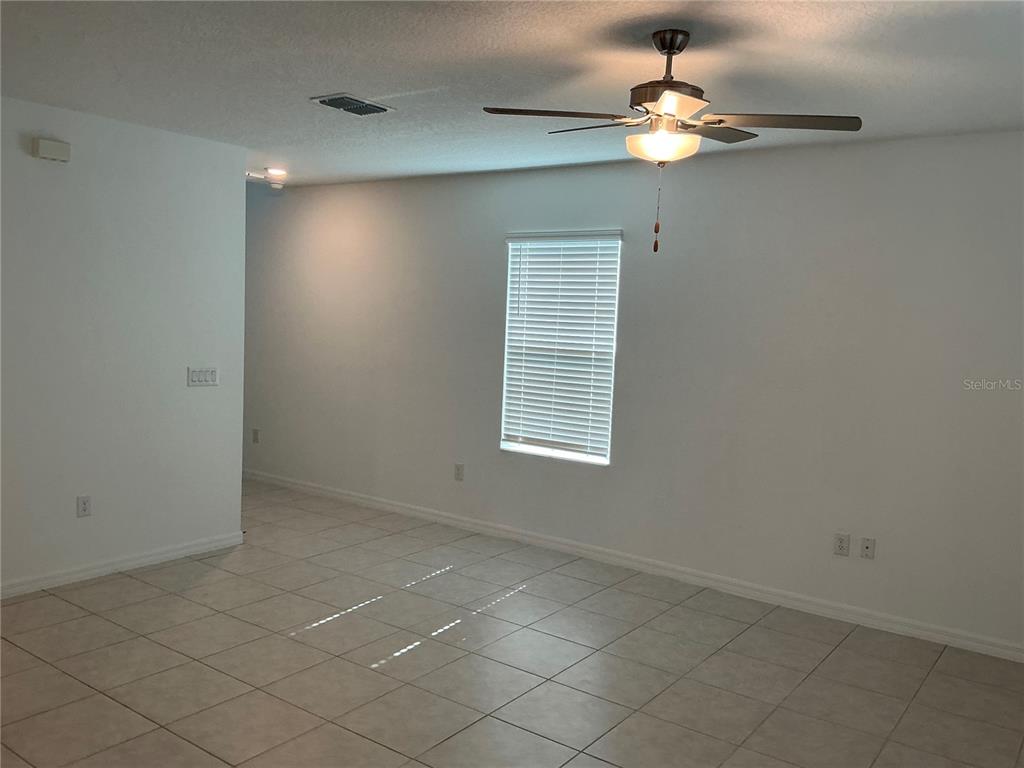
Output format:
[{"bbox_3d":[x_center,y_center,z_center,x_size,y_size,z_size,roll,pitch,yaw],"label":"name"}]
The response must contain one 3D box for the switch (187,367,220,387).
[{"bbox_3d":[-1.972,-0.044,5.292,0.012,0.117,0.213,6,6,36],"label":"switch"}]

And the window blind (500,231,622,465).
[{"bbox_3d":[0.318,-0.256,5.667,0.910,1.500,0.065,6,6,36],"label":"window blind"}]

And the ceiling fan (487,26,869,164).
[{"bbox_3d":[0.545,-1.008,2.949,1.290,0.460,1.260,3,5,3],"label":"ceiling fan"}]

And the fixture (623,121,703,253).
[{"bbox_3d":[0.535,-0.711,2.973,0.270,0.474,0.270,6,6,36],"label":"fixture"}]

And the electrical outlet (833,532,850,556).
[{"bbox_3d":[1.830,0.897,4.601,0.074,0.118,0.010,6,6,36],"label":"electrical outlet"}]

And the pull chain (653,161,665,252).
[{"bbox_3d":[0.529,-0.632,2.980,0.025,0.316,0.025,6,6,36],"label":"pull chain"}]

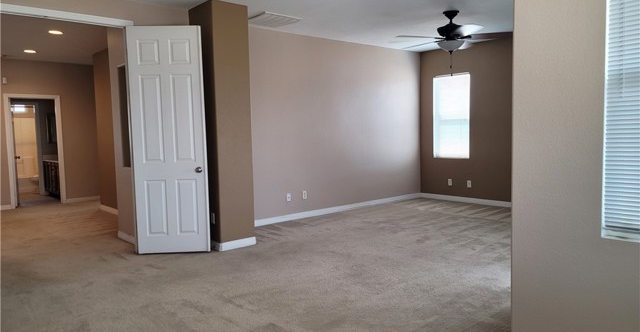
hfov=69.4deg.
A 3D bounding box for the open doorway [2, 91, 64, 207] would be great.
[{"bbox_3d":[-5.462,-0.286,8.895,0.925,2.118,0.140,-5,5,-40],"label":"open doorway"}]

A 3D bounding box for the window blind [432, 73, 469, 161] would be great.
[{"bbox_3d":[2.380,-0.879,8.358,0.050,1.480,0.755,-5,5,-40],"label":"window blind"}]

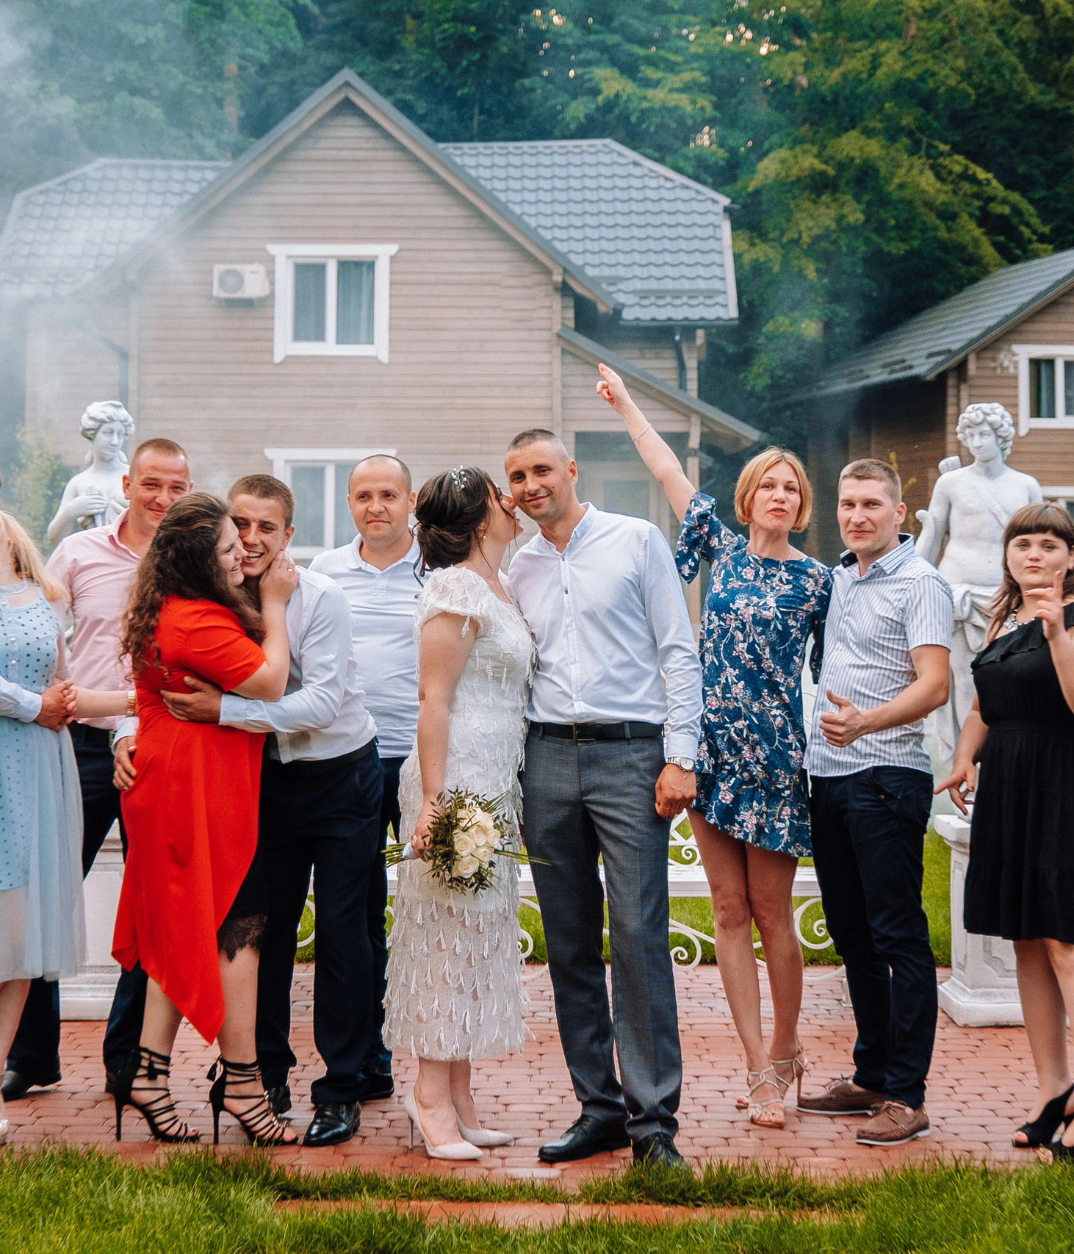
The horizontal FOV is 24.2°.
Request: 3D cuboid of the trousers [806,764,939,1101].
[{"bbox_3d":[0.891,0.809,6.672,0.300,0.950,0.380,-1,1,-42],"label":"trousers"}]

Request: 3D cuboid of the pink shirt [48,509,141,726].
[{"bbox_3d":[-1.118,-0.014,7.000,0.520,0.620,0.300,0,1,9],"label":"pink shirt"}]

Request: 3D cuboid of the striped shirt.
[{"bbox_3d":[0.907,0.076,6.662,0.330,0.650,0.470,-1,1,-44],"label":"striped shirt"}]

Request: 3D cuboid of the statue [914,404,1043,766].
[{"bbox_3d":[1.454,-0.055,8.200,0.470,1.360,0.380,0,1,5],"label":"statue"}]

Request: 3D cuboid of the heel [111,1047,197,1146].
[{"bbox_3d":[-0.974,1.183,6.428,0.220,0.245,0.085,0,1,-3],"label":"heel"}]

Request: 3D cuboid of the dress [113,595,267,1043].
[{"bbox_3d":[-0.874,0.482,6.360,0.420,1.150,0.430,0,1,-6],"label":"dress"}]

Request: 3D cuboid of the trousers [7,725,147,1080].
[{"bbox_3d":[-1.258,0.778,7.112,0.480,1.000,0.290,0,1,-3],"label":"trousers"}]

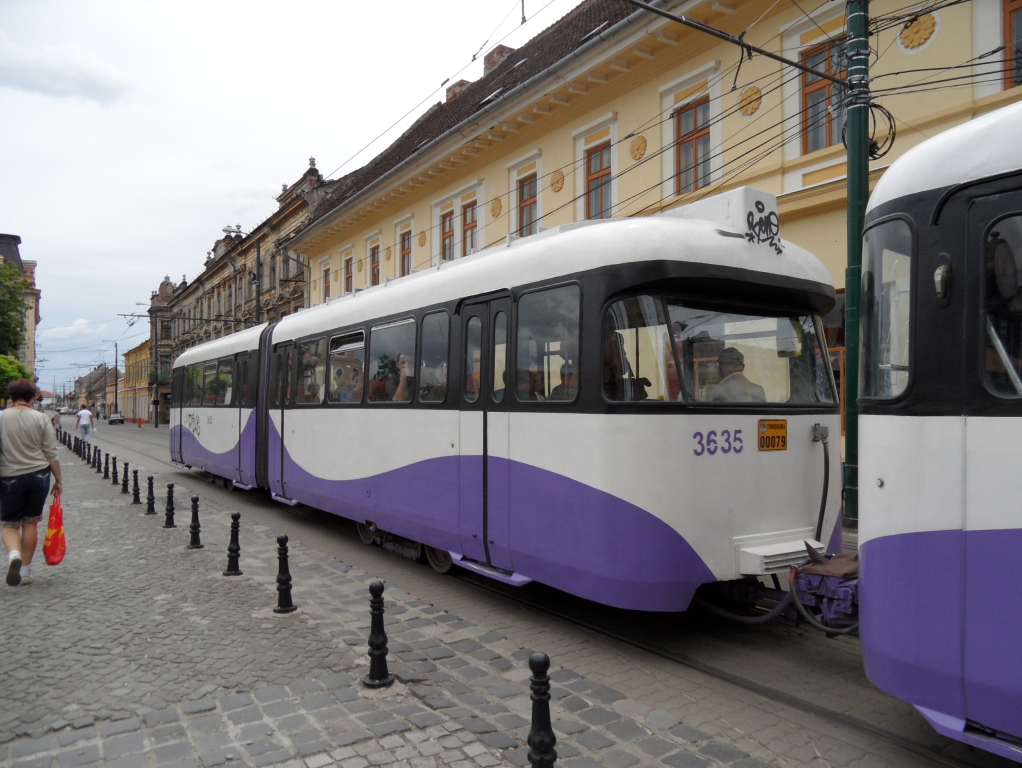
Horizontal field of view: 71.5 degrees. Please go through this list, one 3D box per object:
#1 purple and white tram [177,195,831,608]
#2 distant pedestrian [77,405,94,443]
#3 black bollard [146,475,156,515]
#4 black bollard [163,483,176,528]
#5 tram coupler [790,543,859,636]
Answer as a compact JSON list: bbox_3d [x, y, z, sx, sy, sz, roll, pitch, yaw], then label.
[{"bbox_3d":[-2.982,0.348,11.663,2.330,3.260,16.900,1,-2,-35],"label":"purple and white tram"},{"bbox_3d":[-18.578,1.760,31.000,0.620,1.690,0.380,1,-2,-35],"label":"distant pedestrian"},{"bbox_3d":[-5.549,1.710,10.950,0.185,0.580,0.185,1,-2,-35],"label":"black bollard"},{"bbox_3d":[-4.533,1.610,9.450,0.185,0.580,0.185,1,-2,-35],"label":"black bollard"},{"bbox_3d":[1.974,1.292,4.357,0.430,0.460,0.600,1,-2,-35],"label":"tram coupler"}]

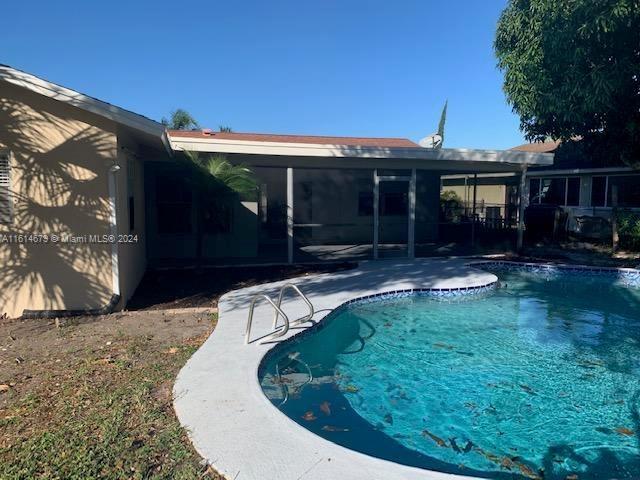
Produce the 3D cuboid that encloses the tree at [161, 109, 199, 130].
[{"bbox_3d":[-8.416,-4.434,29.000,2.900,7.000,2.900,0,5,0],"label":"tree"}]

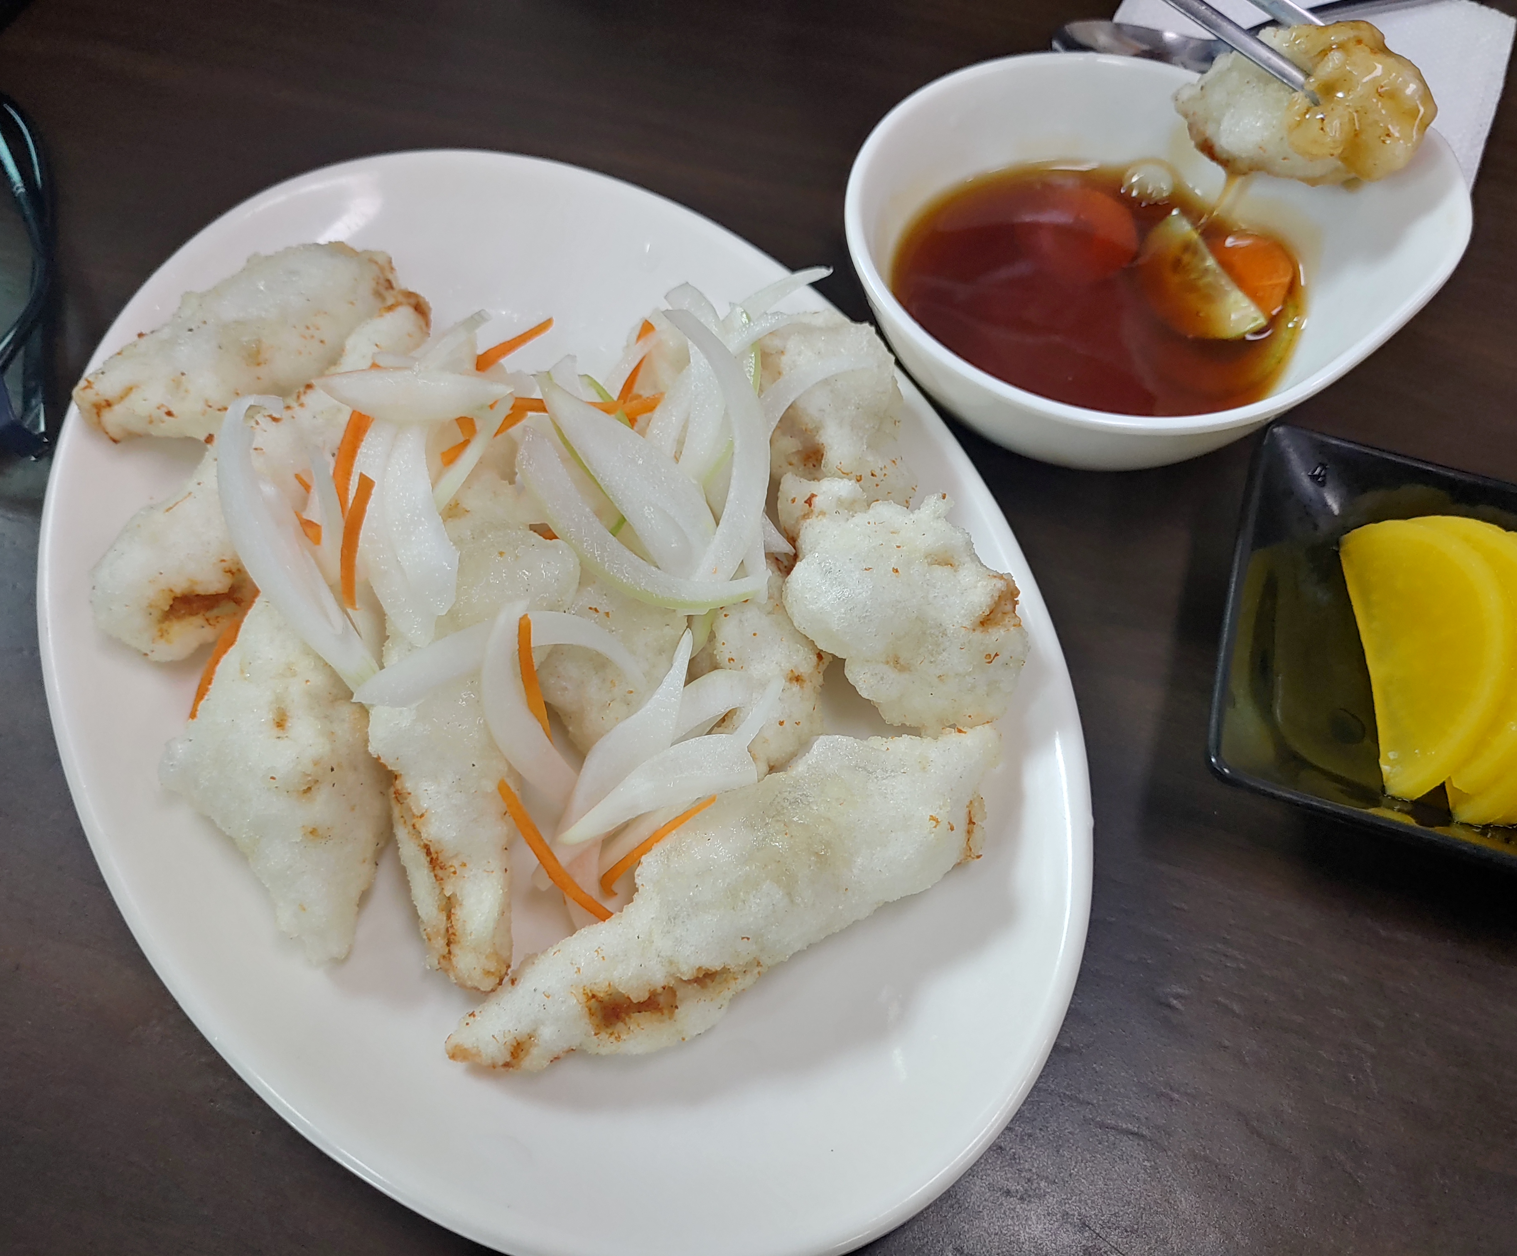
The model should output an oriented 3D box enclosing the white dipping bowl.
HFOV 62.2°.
[{"bbox_3d":[0.093,-0.079,0.322,0.156,0.055,0.124,-17,62,-11],"label":"white dipping bowl"}]

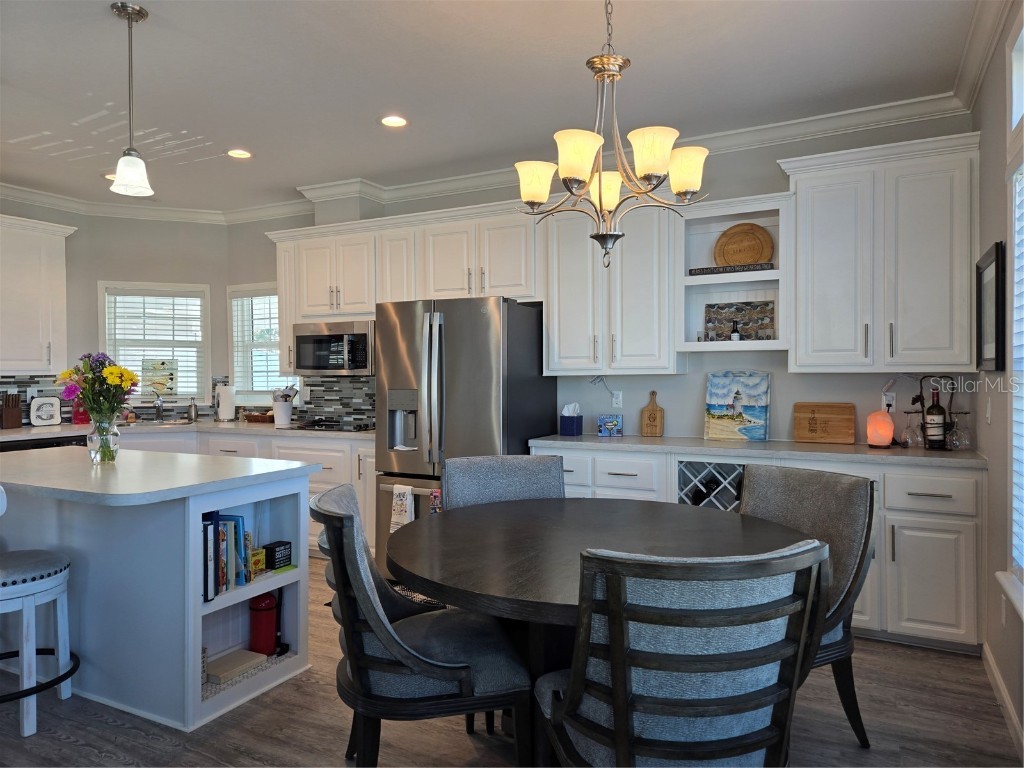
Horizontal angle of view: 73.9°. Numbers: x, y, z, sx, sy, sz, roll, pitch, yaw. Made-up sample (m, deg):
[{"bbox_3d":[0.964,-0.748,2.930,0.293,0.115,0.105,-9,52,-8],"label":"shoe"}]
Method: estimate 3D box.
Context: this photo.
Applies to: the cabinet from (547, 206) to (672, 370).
[{"bbox_3d":[0.653,-0.574,4.299,0.856,1.032,0.320,0,0,28],"label":"cabinet"}]

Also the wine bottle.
[{"bbox_3d":[2.162,0.184,3.466,0.079,0.311,0.079,0,0,28],"label":"wine bottle"}]

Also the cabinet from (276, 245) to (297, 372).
[{"bbox_3d":[-1.700,-0.595,5.486,0.202,1.056,0.313,0,1,29],"label":"cabinet"}]

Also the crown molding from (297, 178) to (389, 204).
[{"bbox_3d":[-1.284,-1.446,5.255,0.580,0.100,0.425,0,0,28],"label":"crown molding"}]

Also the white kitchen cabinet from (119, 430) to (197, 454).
[{"bbox_3d":[-2.844,0.816,5.643,0.606,0.883,0.606,-1,1,-16],"label":"white kitchen cabinet"}]

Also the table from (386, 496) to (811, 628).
[{"bbox_3d":[0.292,0.884,2.255,1.400,0.760,1.400,0,0,28],"label":"table"}]

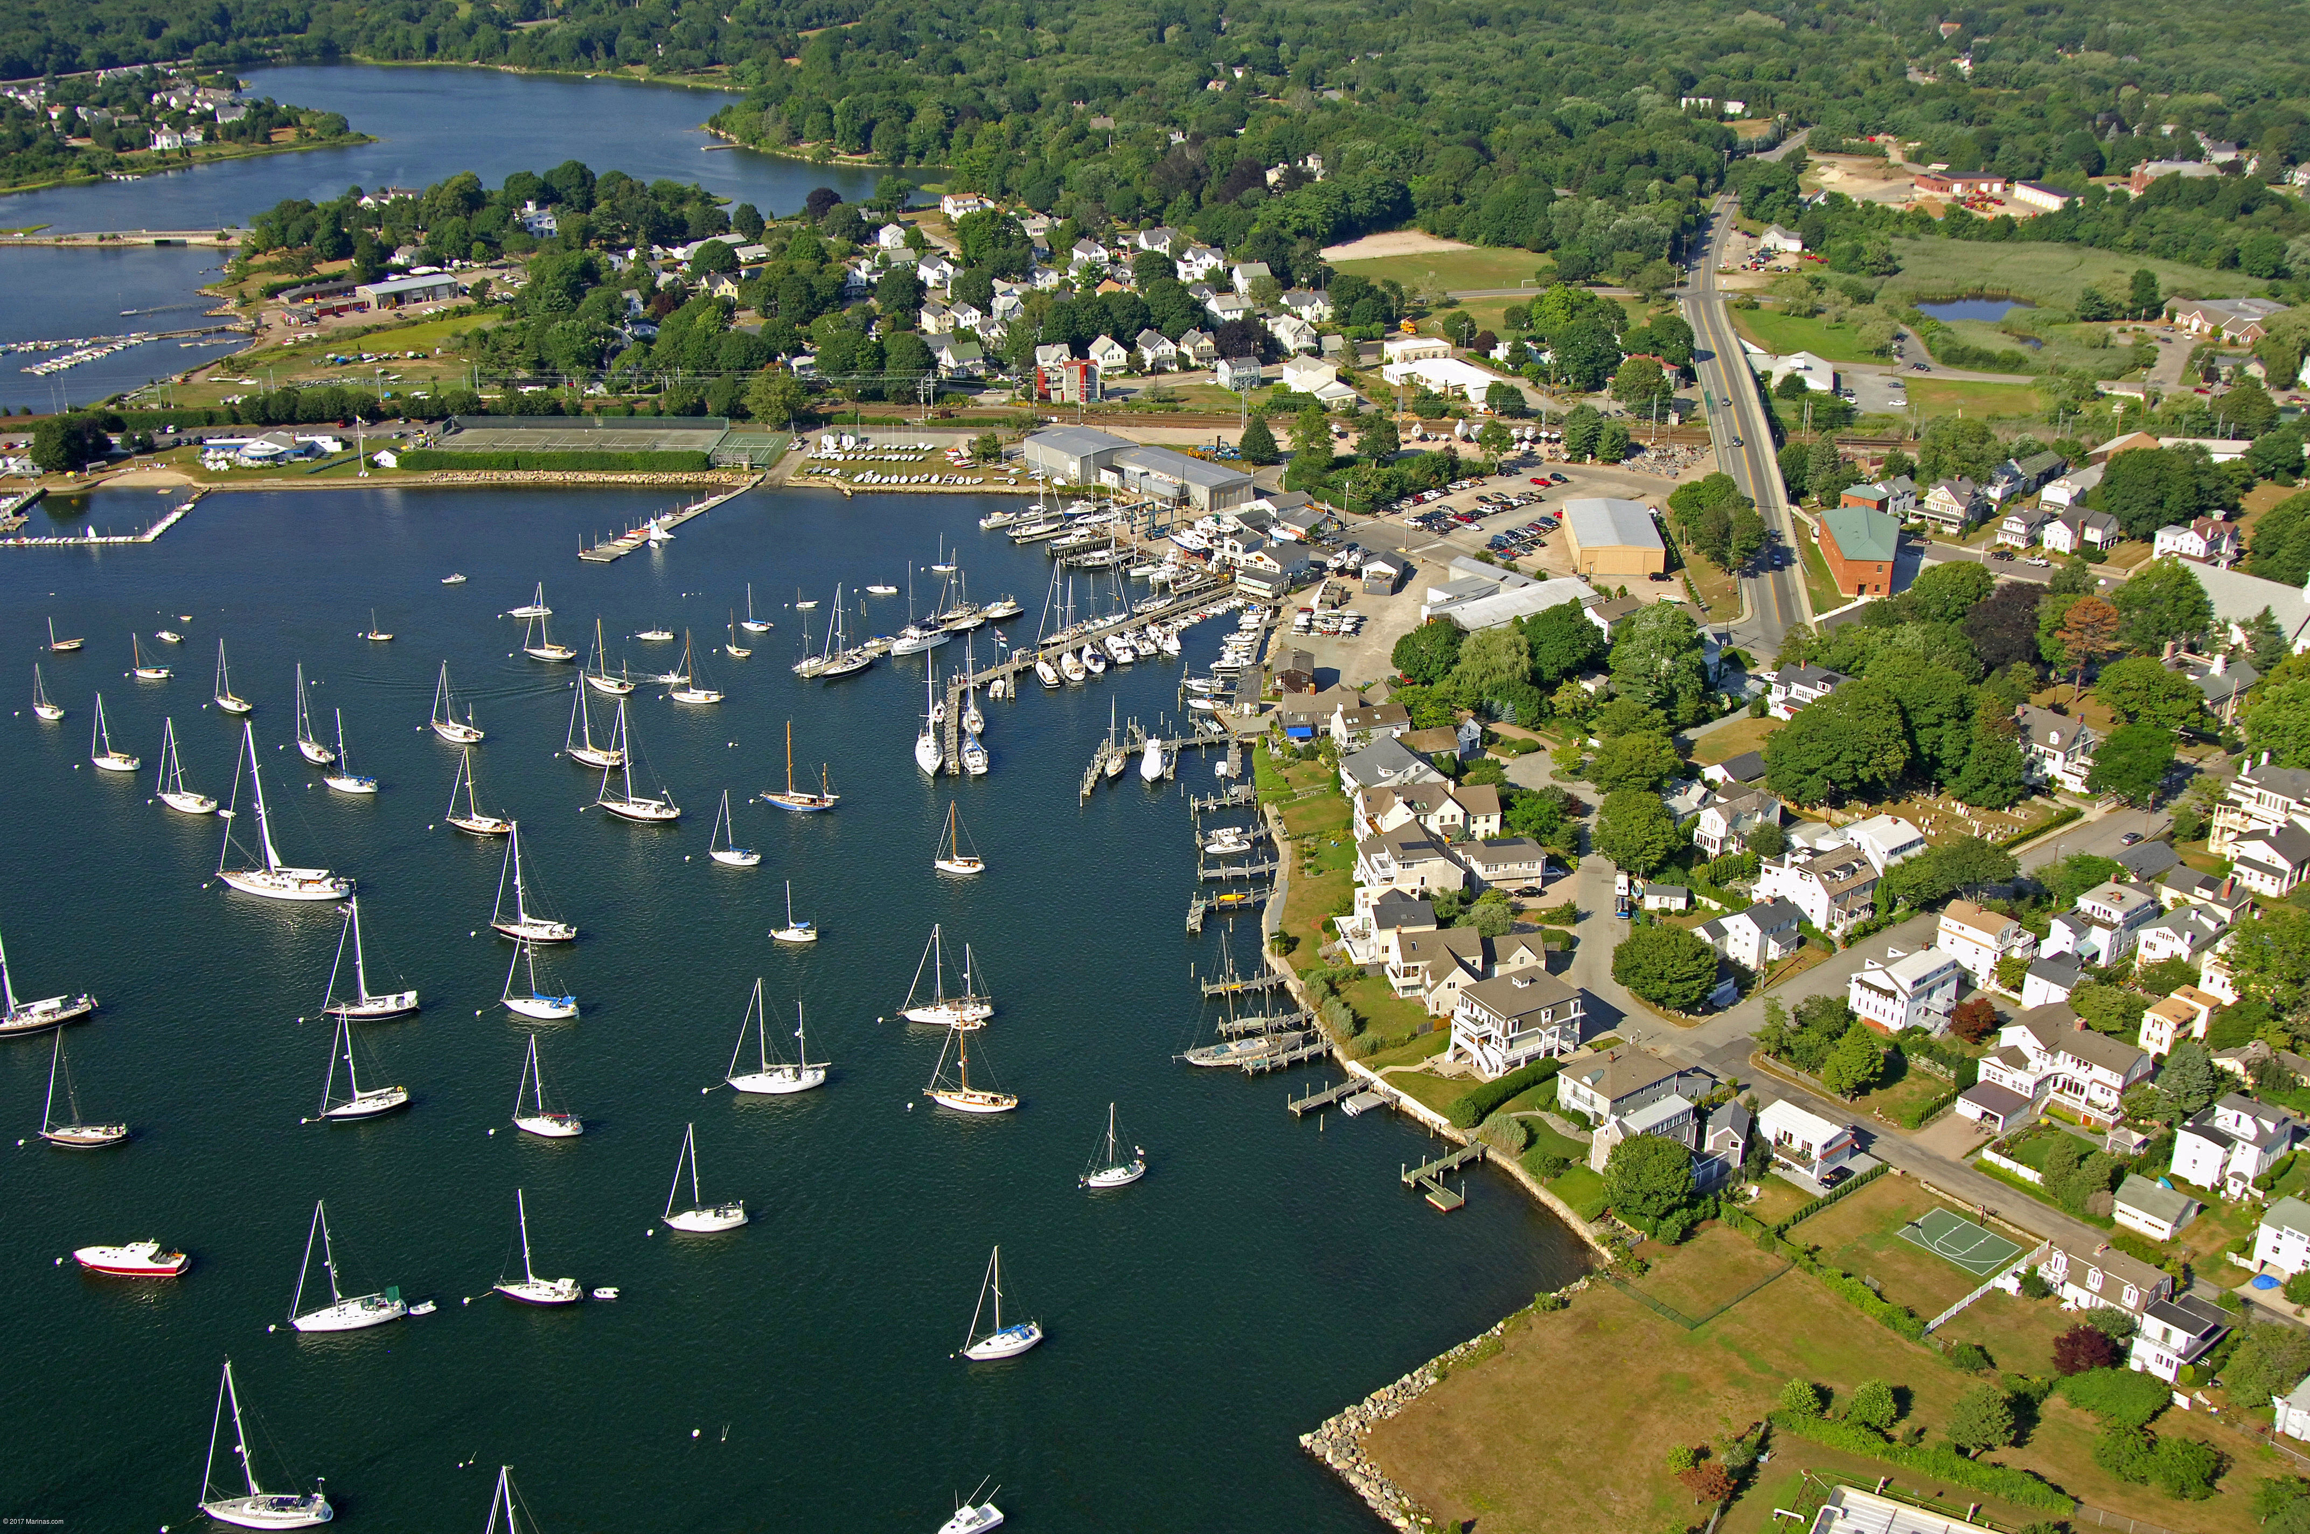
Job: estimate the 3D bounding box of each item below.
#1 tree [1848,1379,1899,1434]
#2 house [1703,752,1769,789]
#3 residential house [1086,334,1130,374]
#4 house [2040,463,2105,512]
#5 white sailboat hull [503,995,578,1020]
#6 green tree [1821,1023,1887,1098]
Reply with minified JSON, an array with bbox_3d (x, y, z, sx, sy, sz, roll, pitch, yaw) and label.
[{"bbox_3d":[75.030,66.650,240.710,5.200,5.300,5.200,0,22,0],"label":"tree"},{"bbox_3d":[100.390,0.700,397.710,9.500,4.600,6.900,-17,28,-35],"label":"house"},{"bbox_3d":[-13.490,-123.860,691.570,8.300,8.600,12.300,-9,24,-18],"label":"residential house"},{"bbox_3d":[230.000,-69.080,575.390,8.200,8.200,21.500,21,31,40],"label":"house"},{"bbox_3d":[-89.880,35.120,337.810,11.200,1.900,3.800,3,23,9],"label":"white sailboat hull"},{"bbox_3d":[96.680,40.930,319.830,8.900,11.600,8.900,0,23,0],"label":"green tree"}]

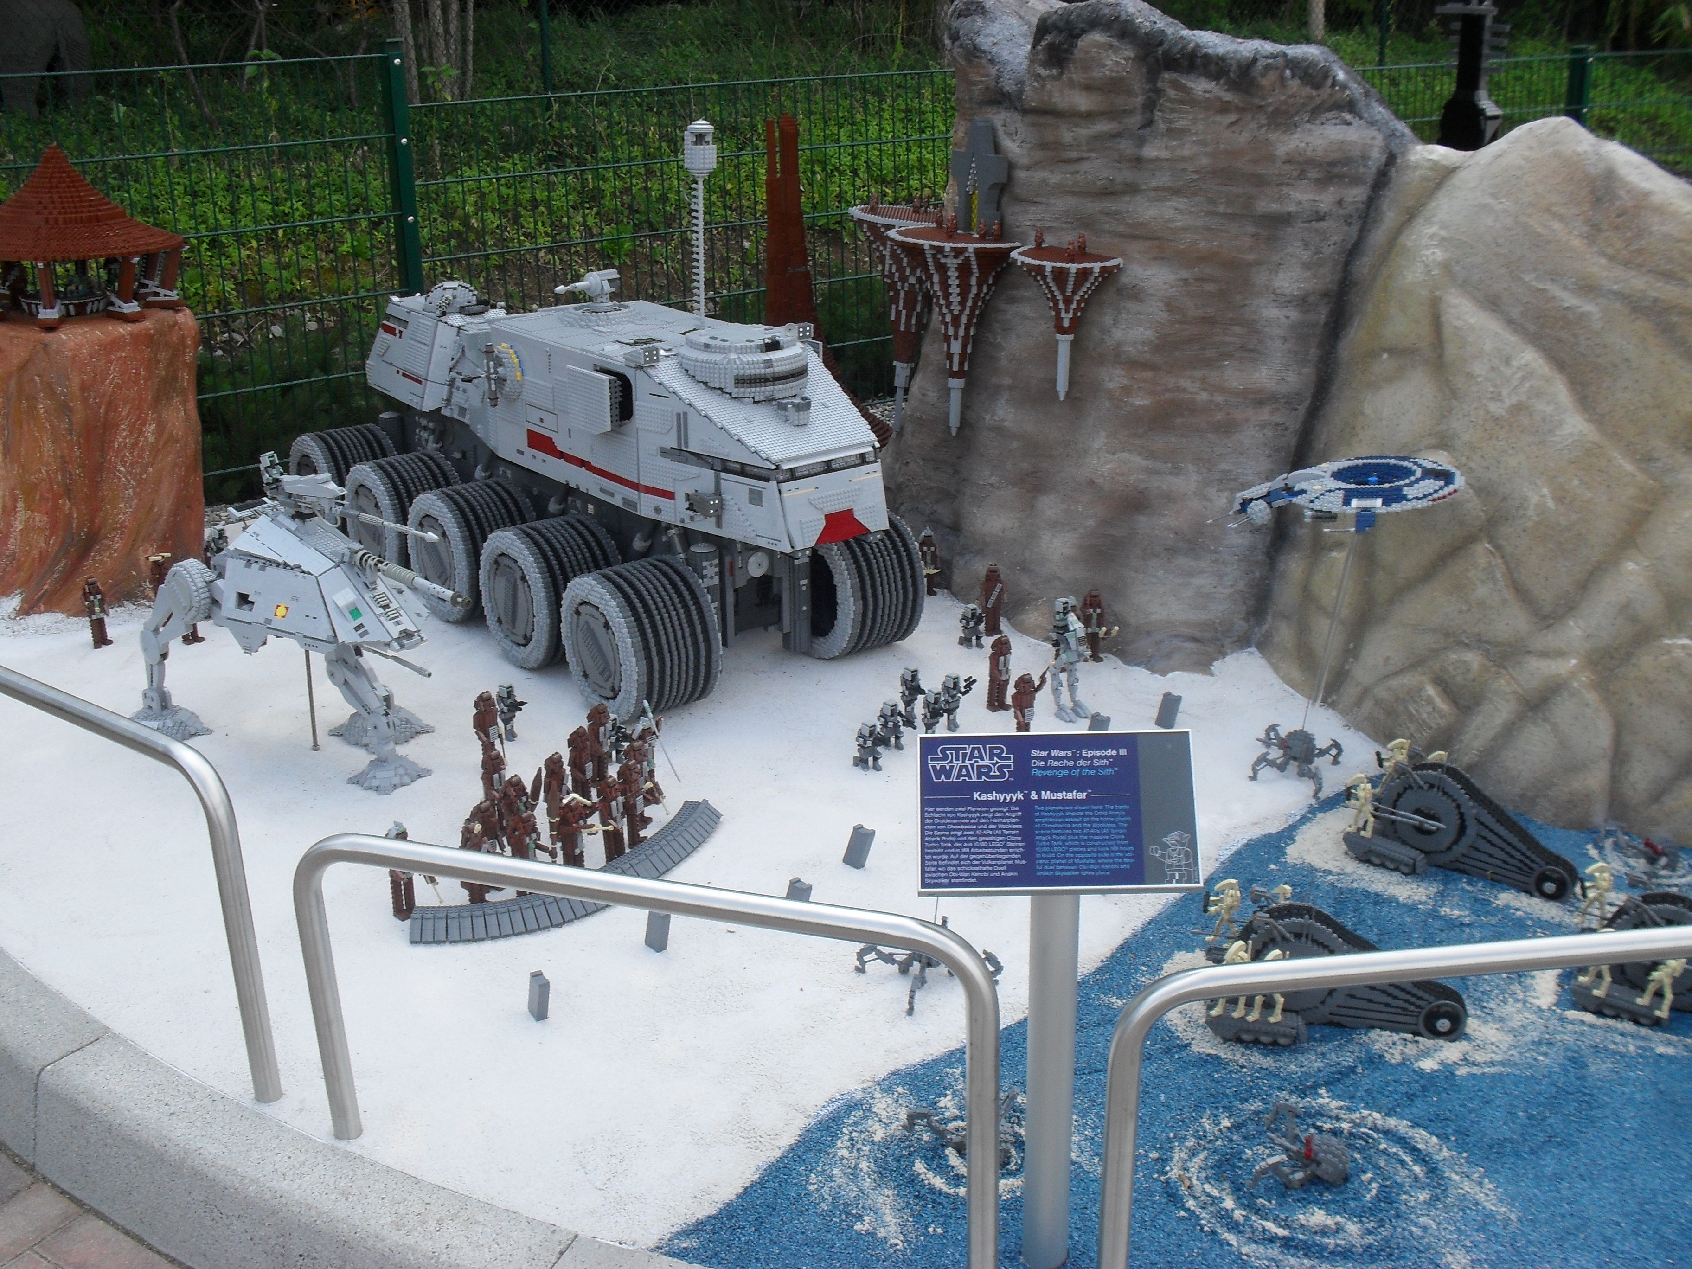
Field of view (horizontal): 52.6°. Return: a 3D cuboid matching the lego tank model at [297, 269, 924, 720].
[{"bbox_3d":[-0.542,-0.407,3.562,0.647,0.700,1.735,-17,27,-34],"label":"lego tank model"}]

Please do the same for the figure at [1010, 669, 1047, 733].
[{"bbox_3d":[0.312,0.129,2.926,0.060,0.140,0.051,-14,25,-29],"label":"figure"}]

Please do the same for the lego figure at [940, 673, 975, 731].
[{"bbox_3d":[0.195,0.118,2.993,0.042,0.106,0.050,-20,27,-40],"label":"lego figure"}]

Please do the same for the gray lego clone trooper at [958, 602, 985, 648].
[{"bbox_3d":[0.252,-0.017,3.375,0.041,0.081,0.058,-18,27,-36],"label":"gray lego clone trooper"}]

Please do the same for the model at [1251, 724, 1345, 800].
[{"bbox_3d":[0.747,0.190,2.830,0.137,0.080,0.145,12,25,29],"label":"model"}]

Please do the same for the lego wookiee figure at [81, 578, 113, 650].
[{"bbox_3d":[-1.525,-0.049,3.465,0.045,0.147,0.056,17,28,37],"label":"lego wookiee figure"}]

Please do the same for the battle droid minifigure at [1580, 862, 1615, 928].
[{"bbox_3d":[0.997,0.345,2.264,0.050,0.094,0.040,12,25,32],"label":"battle droid minifigure"}]

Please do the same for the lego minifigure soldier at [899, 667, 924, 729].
[{"bbox_3d":[0.121,0.106,3.050,0.041,0.099,0.050,-19,28,-38],"label":"lego minifigure soldier"}]

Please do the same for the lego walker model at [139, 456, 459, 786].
[{"bbox_3d":[-0.897,-0.042,2.880,0.840,0.540,0.345,15,27,35],"label":"lego walker model"}]

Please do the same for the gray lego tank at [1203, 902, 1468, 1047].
[{"bbox_3d":[0.627,0.415,2.182,0.305,0.157,0.183,4,22,13],"label":"gray lego tank"}]

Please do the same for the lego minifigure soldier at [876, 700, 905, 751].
[{"bbox_3d":[0.080,0.159,2.946,0.058,0.080,0.041,18,29,40],"label":"lego minifigure soldier"}]

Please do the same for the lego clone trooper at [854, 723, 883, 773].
[{"bbox_3d":[0.039,0.188,2.876,0.058,0.079,0.041,18,28,39],"label":"lego clone trooper"}]

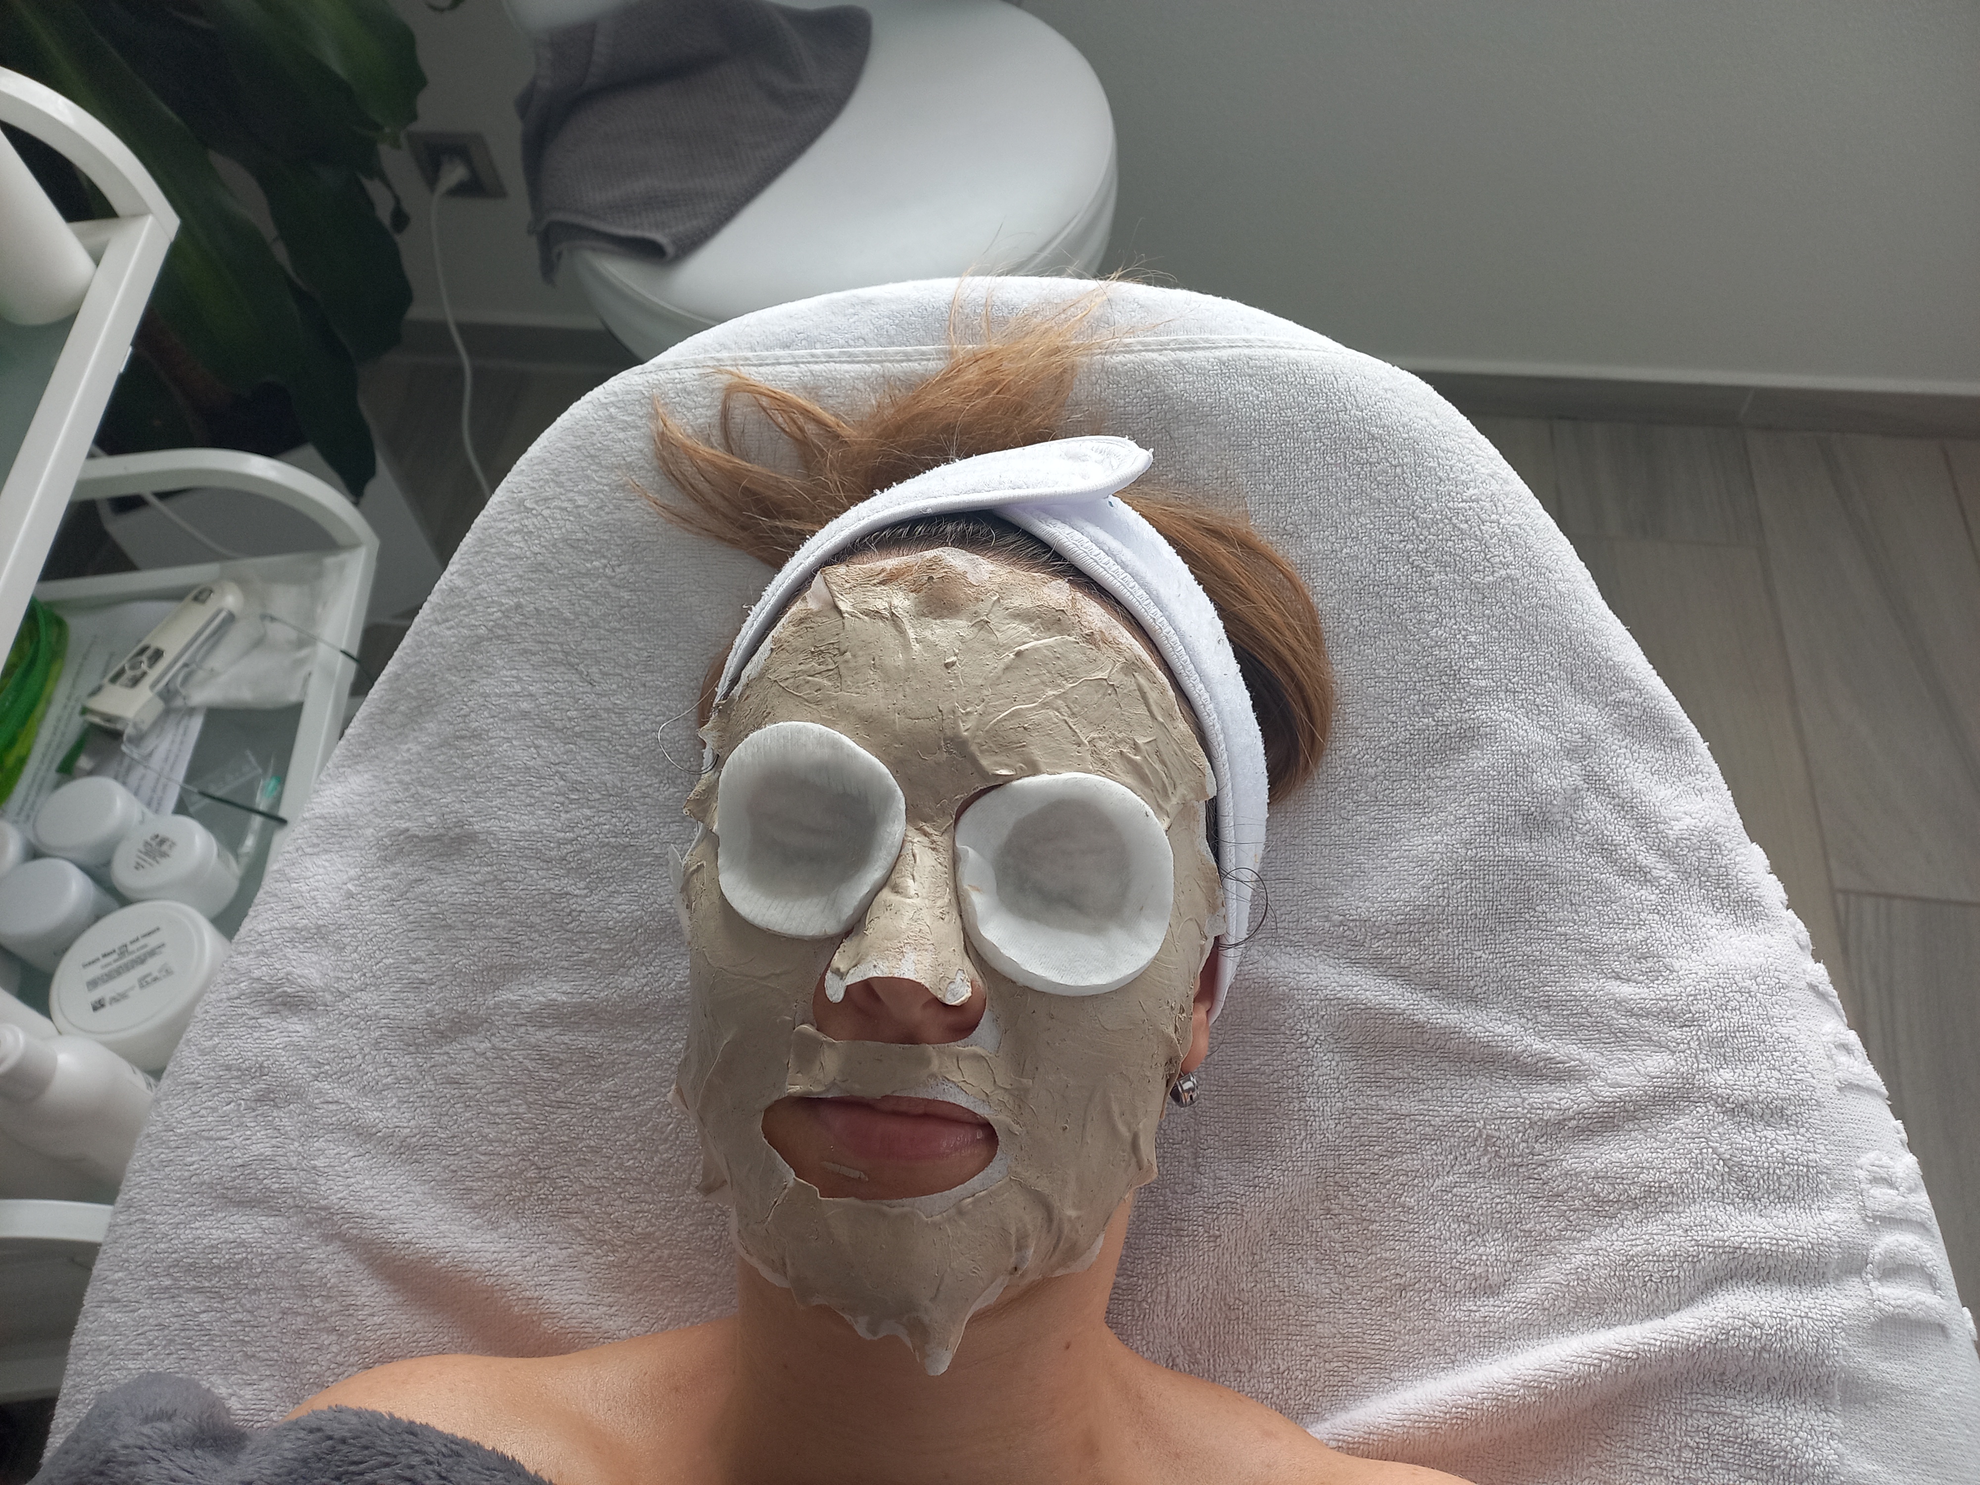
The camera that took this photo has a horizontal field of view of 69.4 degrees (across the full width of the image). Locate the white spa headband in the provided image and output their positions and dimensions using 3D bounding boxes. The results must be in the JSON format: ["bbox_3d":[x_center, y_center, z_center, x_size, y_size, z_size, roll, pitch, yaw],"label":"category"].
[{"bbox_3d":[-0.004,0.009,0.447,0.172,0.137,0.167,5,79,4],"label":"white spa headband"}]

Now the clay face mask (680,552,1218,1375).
[{"bbox_3d":[-0.016,0.050,0.372,0.155,0.095,0.204,5,79,4],"label":"clay face mask"}]

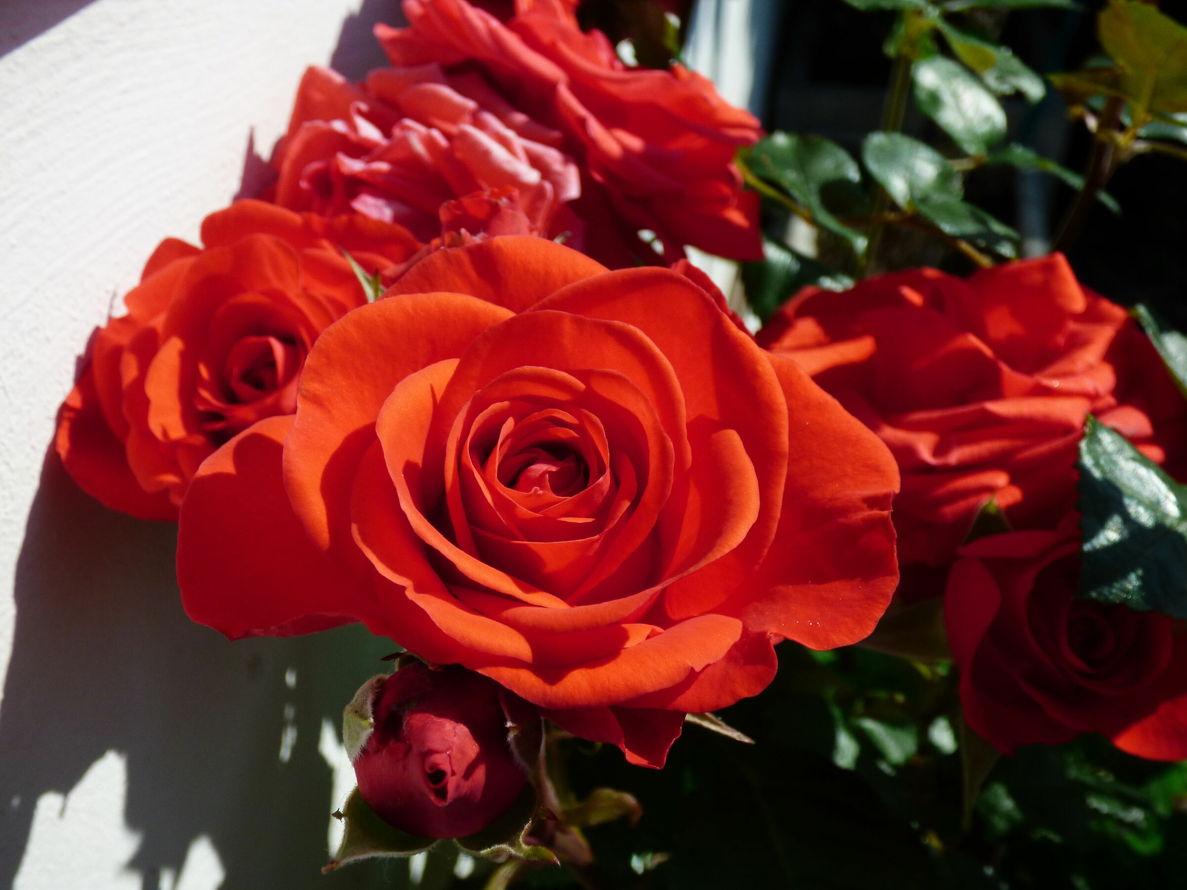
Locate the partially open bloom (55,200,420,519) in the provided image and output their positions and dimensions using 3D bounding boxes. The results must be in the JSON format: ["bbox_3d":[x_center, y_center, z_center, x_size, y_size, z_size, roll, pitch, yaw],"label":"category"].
[{"bbox_3d":[-0.086,-0.020,0.272,0.087,0.077,0.055,-3,-2,-17],"label":"partially open bloom"}]

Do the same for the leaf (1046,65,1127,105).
[{"bbox_3d":[0.152,-0.111,0.347,0.031,0.006,0.020,-2,34,-29],"label":"leaf"}]

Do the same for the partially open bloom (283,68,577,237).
[{"bbox_3d":[-0.044,-0.077,0.305,0.083,0.056,0.055,4,-21,2],"label":"partially open bloom"}]

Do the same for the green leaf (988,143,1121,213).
[{"bbox_3d":[0.144,-0.084,0.355,0.040,0.007,0.025,31,32,30],"label":"green leaf"}]

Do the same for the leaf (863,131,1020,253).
[{"bbox_3d":[0.104,-0.075,0.340,0.048,0.012,0.029,36,51,12],"label":"leaf"}]

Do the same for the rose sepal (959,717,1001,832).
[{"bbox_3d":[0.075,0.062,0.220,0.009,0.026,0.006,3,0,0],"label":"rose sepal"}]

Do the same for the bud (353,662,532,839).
[{"bbox_3d":[-0.026,0.053,0.197,0.031,0.031,0.035,2,-6,-6],"label":"bud"}]

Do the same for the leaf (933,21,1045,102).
[{"bbox_3d":[0.122,-0.119,0.352,0.021,0.009,0.037,-28,60,-36],"label":"leaf"}]

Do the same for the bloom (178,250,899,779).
[{"bbox_3d":[-0.009,0.009,0.175,0.108,0.048,0.082,0,62,2],"label":"bloom"}]

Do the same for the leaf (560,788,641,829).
[{"bbox_3d":[0.002,0.068,0.212,0.014,0.005,0.008,-12,58,21],"label":"leaf"}]

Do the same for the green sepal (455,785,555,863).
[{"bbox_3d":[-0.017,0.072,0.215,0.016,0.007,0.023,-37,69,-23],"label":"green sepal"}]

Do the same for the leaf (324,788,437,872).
[{"bbox_3d":[-0.039,0.070,0.205,0.022,0.016,0.006,-39,-10,-6],"label":"leaf"}]

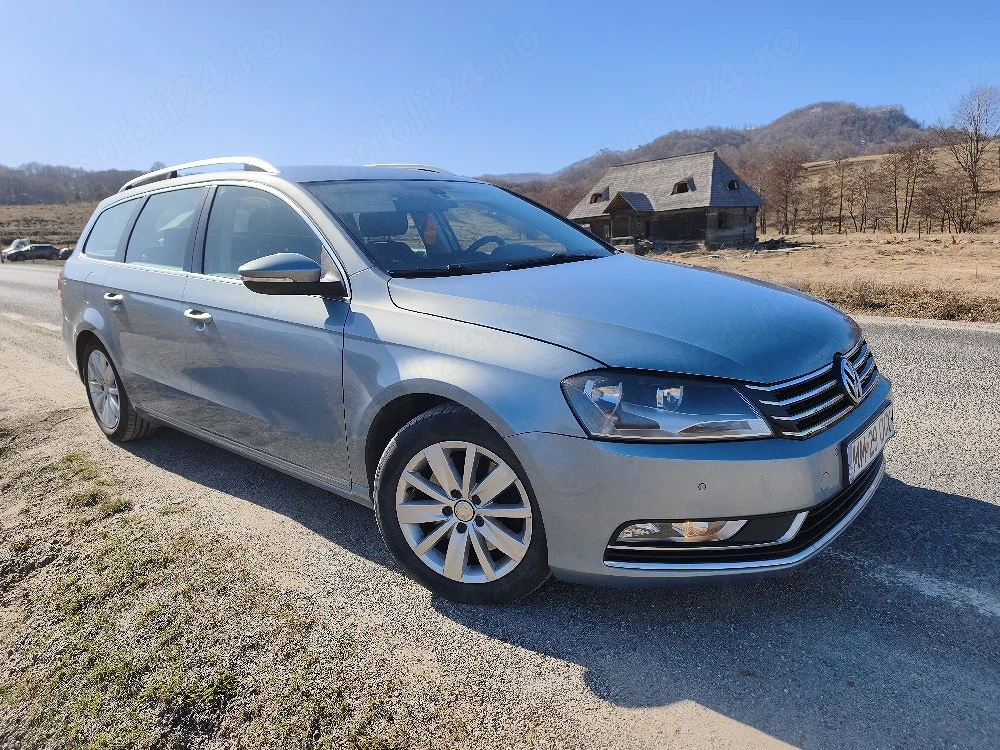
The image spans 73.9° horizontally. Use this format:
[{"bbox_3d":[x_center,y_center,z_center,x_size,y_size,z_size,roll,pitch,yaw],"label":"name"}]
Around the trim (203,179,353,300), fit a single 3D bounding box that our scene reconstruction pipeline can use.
[{"bbox_3d":[-0.857,-0.534,2.498,1.090,0.455,0.180,9,17,40],"label":"trim"}]

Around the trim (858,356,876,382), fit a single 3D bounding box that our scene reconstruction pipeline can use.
[{"bbox_3d":[1.194,-0.013,2.220,0.080,0.035,0.340,6,16,33],"label":"trim"}]

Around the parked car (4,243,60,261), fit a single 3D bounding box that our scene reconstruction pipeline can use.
[{"bbox_3d":[-44.235,-11.644,63.000,4.300,1.470,1.750,-15,18,-43],"label":"parked car"}]

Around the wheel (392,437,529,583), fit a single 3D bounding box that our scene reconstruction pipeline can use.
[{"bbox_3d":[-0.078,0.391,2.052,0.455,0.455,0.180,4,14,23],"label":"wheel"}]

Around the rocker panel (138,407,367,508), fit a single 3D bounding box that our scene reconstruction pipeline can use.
[{"bbox_3d":[-1.167,0.300,2.897,1.860,0.115,0.100,10,17,39],"label":"rocker panel"}]

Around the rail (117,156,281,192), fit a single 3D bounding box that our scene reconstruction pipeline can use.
[{"bbox_3d":[-1.592,-1.004,3.354,1.720,0.110,0.070,10,17,39],"label":"rail"}]

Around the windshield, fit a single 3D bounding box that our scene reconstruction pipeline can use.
[{"bbox_3d":[-0.081,-0.659,2.869,0.880,0.140,1.470,40,34,26],"label":"windshield"}]

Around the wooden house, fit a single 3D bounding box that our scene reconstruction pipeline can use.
[{"bbox_3d":[10.925,-11.766,45.729,6.600,5.800,12.000,-12,15,-37],"label":"wooden house"}]

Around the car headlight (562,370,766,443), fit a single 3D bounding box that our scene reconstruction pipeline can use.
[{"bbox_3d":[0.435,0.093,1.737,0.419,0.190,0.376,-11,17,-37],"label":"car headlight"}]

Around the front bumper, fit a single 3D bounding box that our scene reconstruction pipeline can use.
[{"bbox_3d":[0.867,0.235,2.283,0.760,0.460,1.800,10,17,39],"label":"front bumper"}]

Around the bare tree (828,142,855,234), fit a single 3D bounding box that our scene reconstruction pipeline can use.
[{"bbox_3d":[29.298,-16.000,57.000,2.200,7.900,2.200,5,15,27],"label":"bare tree"}]

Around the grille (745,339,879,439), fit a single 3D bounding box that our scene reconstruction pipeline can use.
[{"bbox_3d":[1.015,0.014,2.066,0.200,0.190,0.940,9,17,40],"label":"grille"}]

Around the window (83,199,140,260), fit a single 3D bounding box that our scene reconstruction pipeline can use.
[{"bbox_3d":[-2.101,-0.775,3.548,0.660,0.315,0.150,9,17,40],"label":"window"}]

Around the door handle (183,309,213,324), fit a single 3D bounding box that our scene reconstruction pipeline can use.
[{"bbox_3d":[-1.276,-0.245,2.788,0.220,0.050,0.060,9,17,40],"label":"door handle"}]

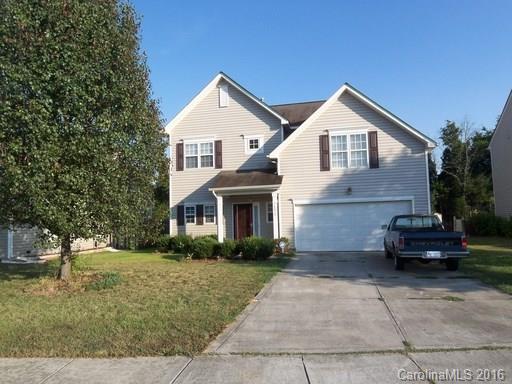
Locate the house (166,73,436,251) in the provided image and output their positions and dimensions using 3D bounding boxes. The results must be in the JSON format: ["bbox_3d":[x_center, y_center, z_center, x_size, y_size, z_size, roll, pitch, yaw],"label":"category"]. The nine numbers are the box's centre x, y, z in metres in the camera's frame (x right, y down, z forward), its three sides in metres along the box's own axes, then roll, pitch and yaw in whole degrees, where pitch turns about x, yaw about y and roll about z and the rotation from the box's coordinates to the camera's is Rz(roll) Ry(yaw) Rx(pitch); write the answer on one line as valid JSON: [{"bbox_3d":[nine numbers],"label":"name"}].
[{"bbox_3d":[2.461,-1.412,20.583,12.518,8.922,11.263,-2,-4,12],"label":"house"}]

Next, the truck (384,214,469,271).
[{"bbox_3d":[5.053,1.505,10.712,1.680,1.550,4.560,-2,-4,15],"label":"truck"}]

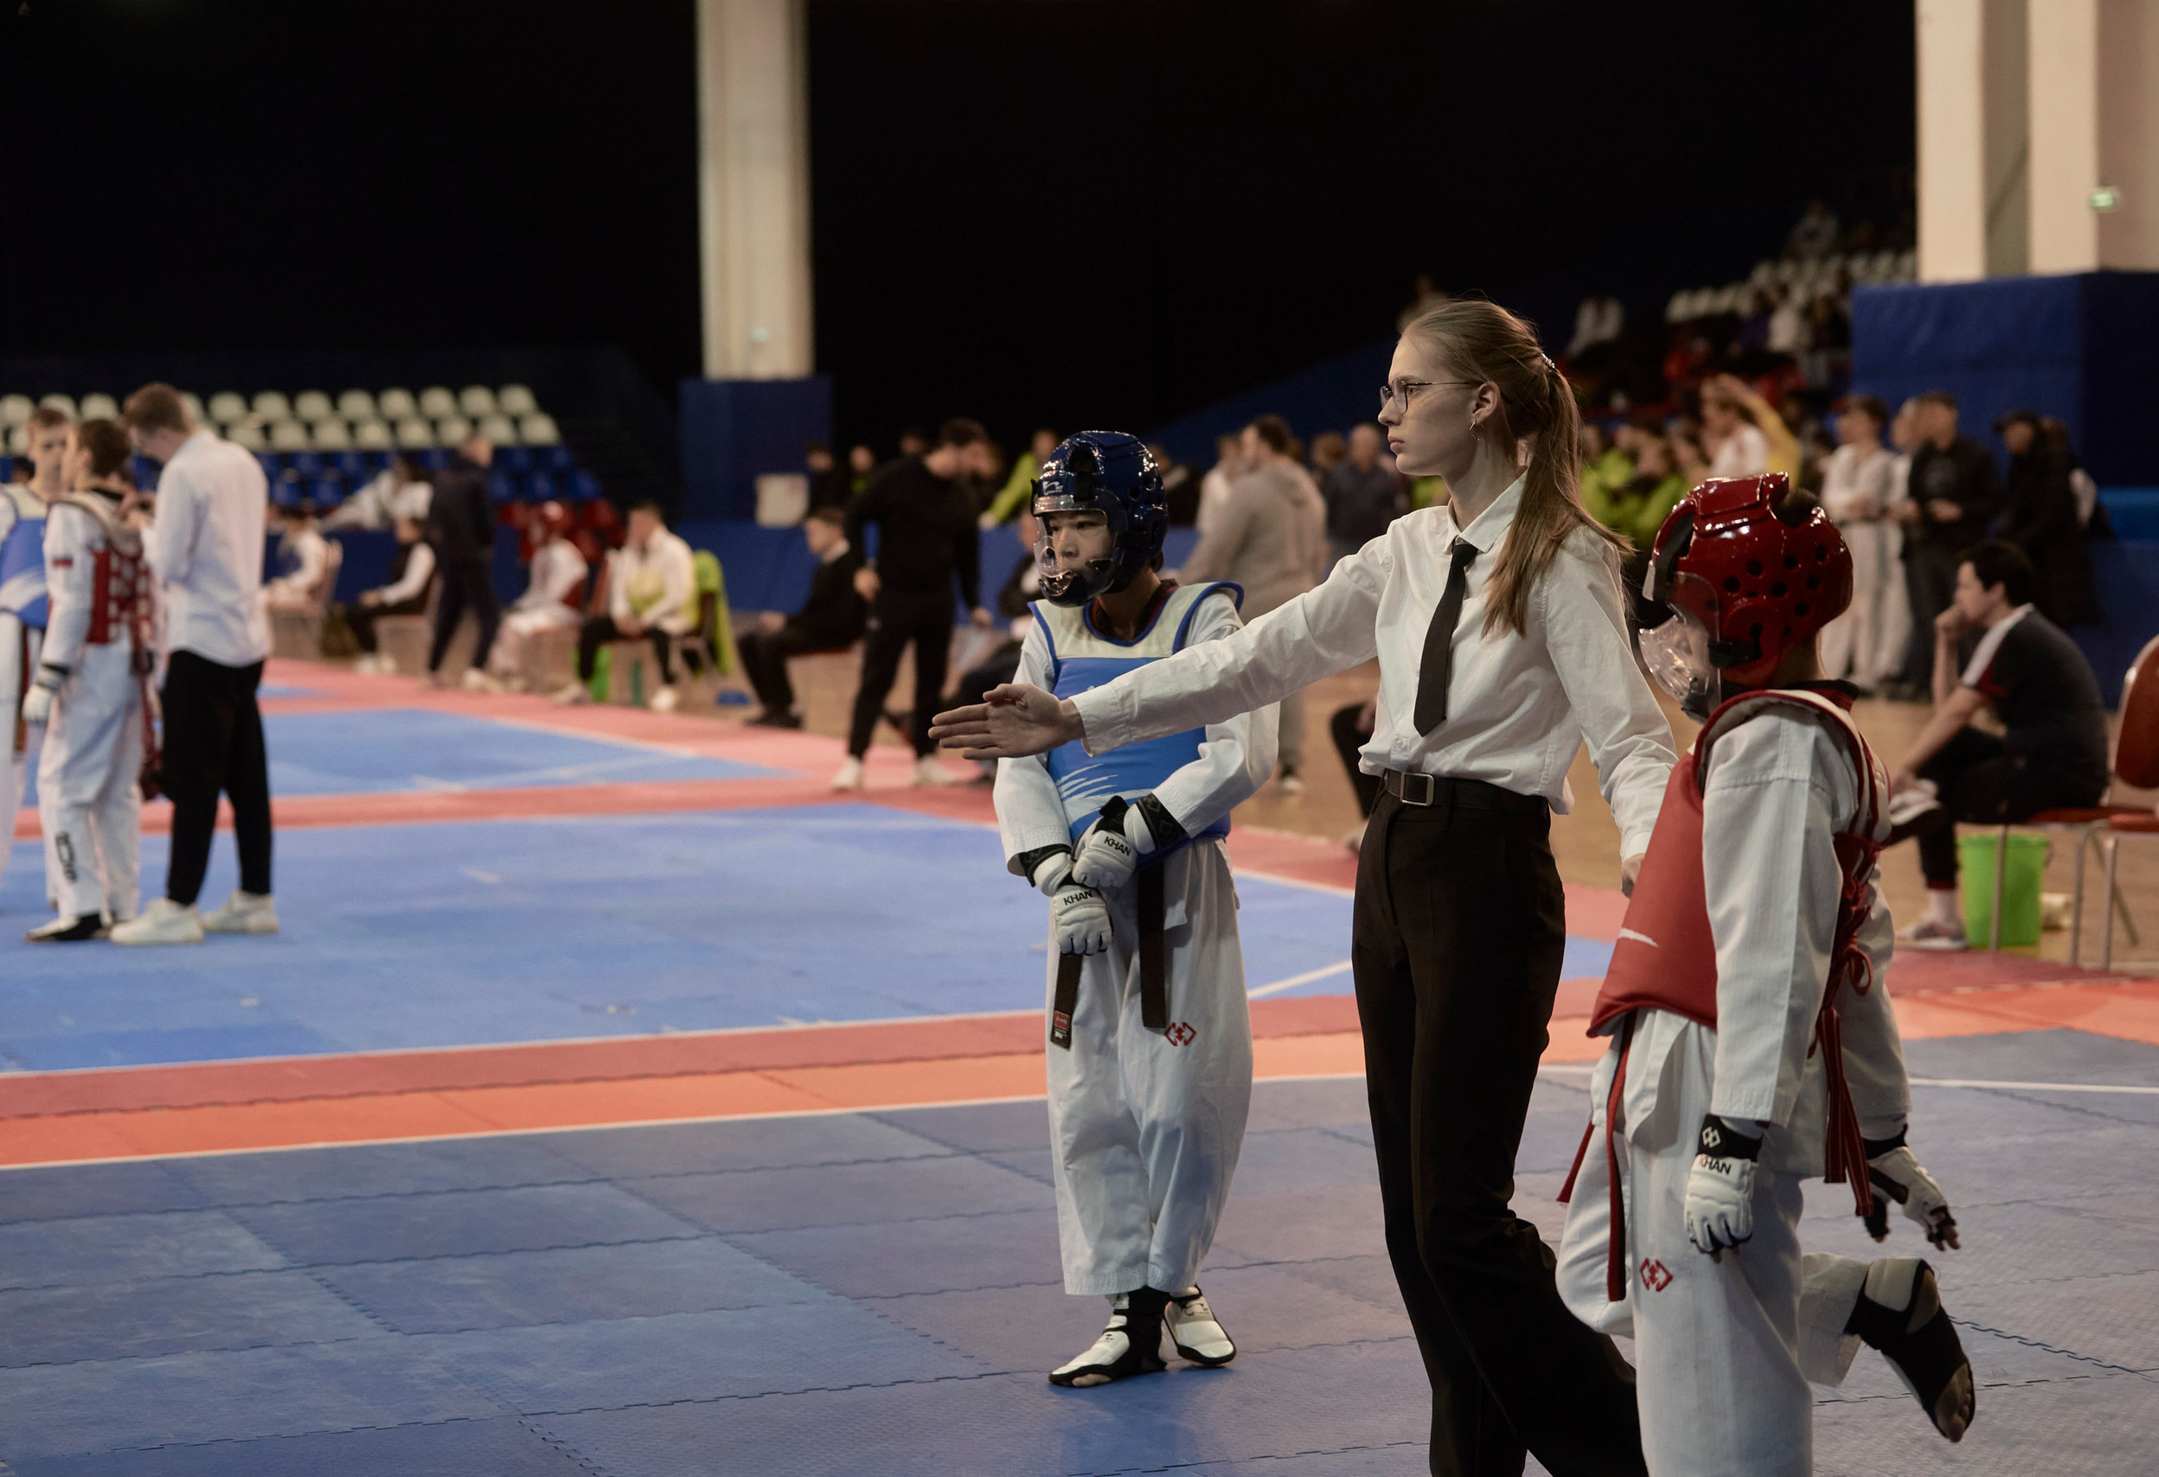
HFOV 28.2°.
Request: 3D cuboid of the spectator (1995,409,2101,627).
[{"bbox_3d":[5.935,-1.143,26.400,0.500,1.750,0.550,-3,4,-25],"label":"spectator"}]

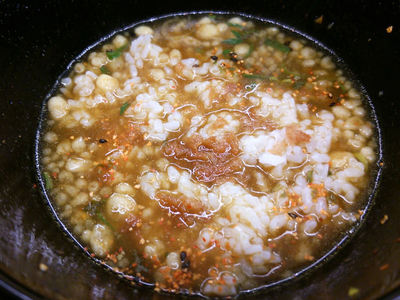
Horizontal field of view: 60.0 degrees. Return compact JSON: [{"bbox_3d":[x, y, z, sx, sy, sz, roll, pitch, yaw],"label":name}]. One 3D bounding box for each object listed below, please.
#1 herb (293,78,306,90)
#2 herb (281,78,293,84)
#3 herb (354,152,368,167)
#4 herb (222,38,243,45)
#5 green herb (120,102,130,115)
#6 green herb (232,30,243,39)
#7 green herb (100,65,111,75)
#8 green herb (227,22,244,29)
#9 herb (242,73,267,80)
[{"bbox_3d":[0.055,-0.036,0.191,0.008,0.002,0.005,-24,59,-14],"label":"herb"},{"bbox_3d":[0.048,-0.038,0.193,0.008,0.002,0.003,-10,57,-5],"label":"herb"},{"bbox_3d":[0.076,0.005,0.164,0.003,0.002,0.009,-24,60,-14],"label":"herb"},{"bbox_3d":[0.020,-0.066,0.211,0.012,0.002,0.005,-3,57,-1],"label":"herb"},{"bbox_3d":[-0.039,-0.022,0.183,0.003,0.002,0.009,20,59,13],"label":"green herb"},{"bbox_3d":[0.023,-0.071,0.215,0.004,0.002,0.009,-36,63,-21],"label":"green herb"},{"bbox_3d":[-0.054,-0.046,0.199,0.008,0.002,0.005,32,63,20],"label":"green herb"},{"bbox_3d":[0.022,-0.078,0.220,0.012,0.002,0.004,15,58,10],"label":"green herb"},{"bbox_3d":[0.031,-0.041,0.195,0.014,0.002,0.004,14,58,10],"label":"herb"}]

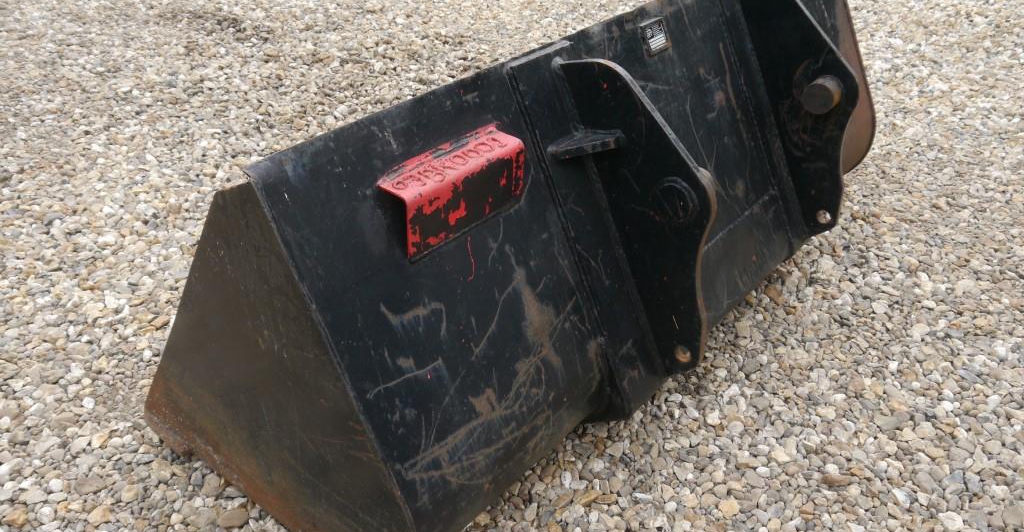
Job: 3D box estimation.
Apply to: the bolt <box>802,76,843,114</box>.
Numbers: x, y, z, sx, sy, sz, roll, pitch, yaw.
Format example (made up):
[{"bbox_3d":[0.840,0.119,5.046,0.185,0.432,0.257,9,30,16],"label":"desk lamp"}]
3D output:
[{"bbox_3d":[0.773,-0.428,2.064,0.079,0.079,0.071,21,38,33],"label":"bolt"}]

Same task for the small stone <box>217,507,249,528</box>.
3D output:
[{"bbox_3d":[-0.536,0.483,1.590,0.054,0.027,0.043,-21,36,-28],"label":"small stone"}]

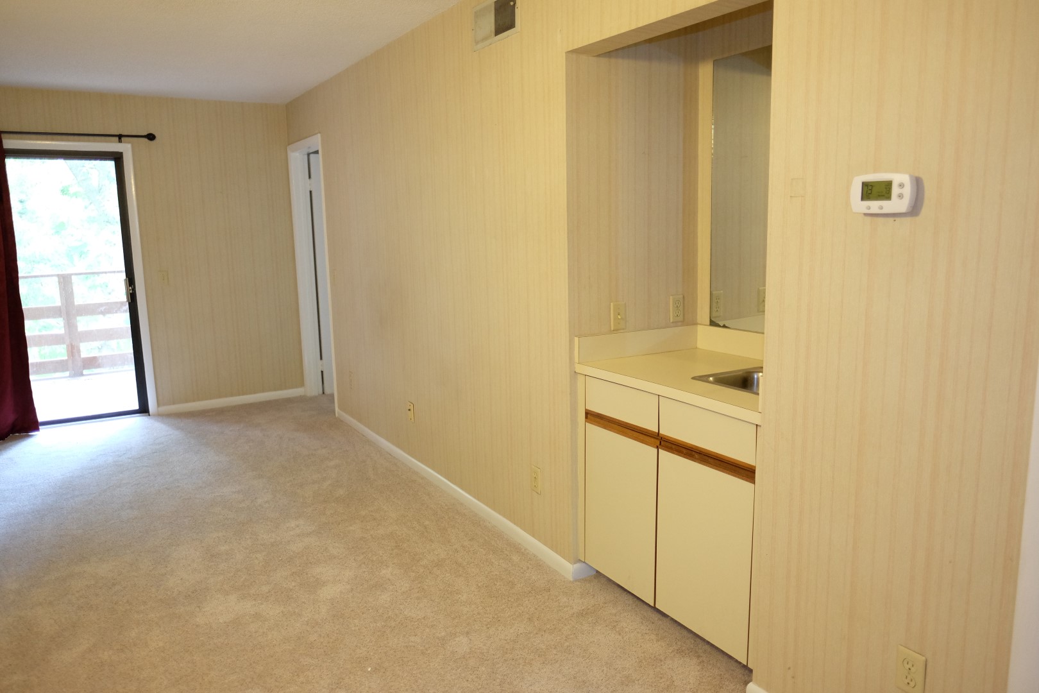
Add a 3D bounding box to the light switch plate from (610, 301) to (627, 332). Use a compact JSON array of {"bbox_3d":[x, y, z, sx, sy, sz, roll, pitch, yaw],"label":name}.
[{"bbox_3d":[0.404,-0.123,2.812,0.077,0.113,0.008,-7,12,-32],"label":"light switch plate"}]

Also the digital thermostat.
[{"bbox_3d":[0.832,-0.349,1.583,0.035,0.090,0.146,-7,12,-32],"label":"digital thermostat"}]

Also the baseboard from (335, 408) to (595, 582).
[{"bbox_3d":[-0.563,0.729,4.174,0.126,0.077,3.094,-7,12,-32],"label":"baseboard"}]

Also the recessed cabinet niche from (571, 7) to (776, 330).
[{"bbox_3d":[0.718,-0.524,2.416,0.686,1.057,0.900,-7,12,-32],"label":"recessed cabinet niche"}]

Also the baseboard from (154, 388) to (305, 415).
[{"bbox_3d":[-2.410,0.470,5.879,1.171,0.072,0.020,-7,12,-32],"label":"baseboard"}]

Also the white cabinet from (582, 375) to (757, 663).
[{"bbox_3d":[0.744,0.526,2.600,0.641,0.810,0.857,-7,12,-32],"label":"white cabinet"}]

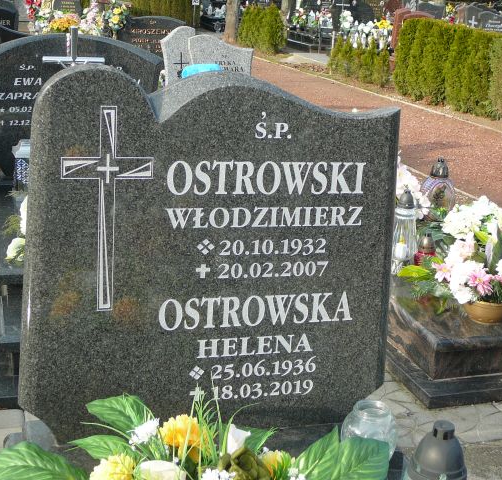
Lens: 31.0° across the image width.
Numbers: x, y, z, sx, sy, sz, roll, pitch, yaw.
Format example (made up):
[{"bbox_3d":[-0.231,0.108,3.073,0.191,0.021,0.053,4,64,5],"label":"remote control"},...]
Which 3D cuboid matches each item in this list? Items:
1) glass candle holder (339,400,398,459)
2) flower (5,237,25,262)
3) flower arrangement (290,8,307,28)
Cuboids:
[{"bbox_3d":[0.231,0.382,1.760,0.105,0.115,0.105,5,16,9],"label":"glass candle holder"},{"bbox_3d":[-0.810,0.033,3.150,0.090,0.090,0.085,-2,17,-14],"label":"flower"},{"bbox_3d":[0.865,-4.034,16.500,0.330,0.360,0.300,3,16,2],"label":"flower arrangement"}]

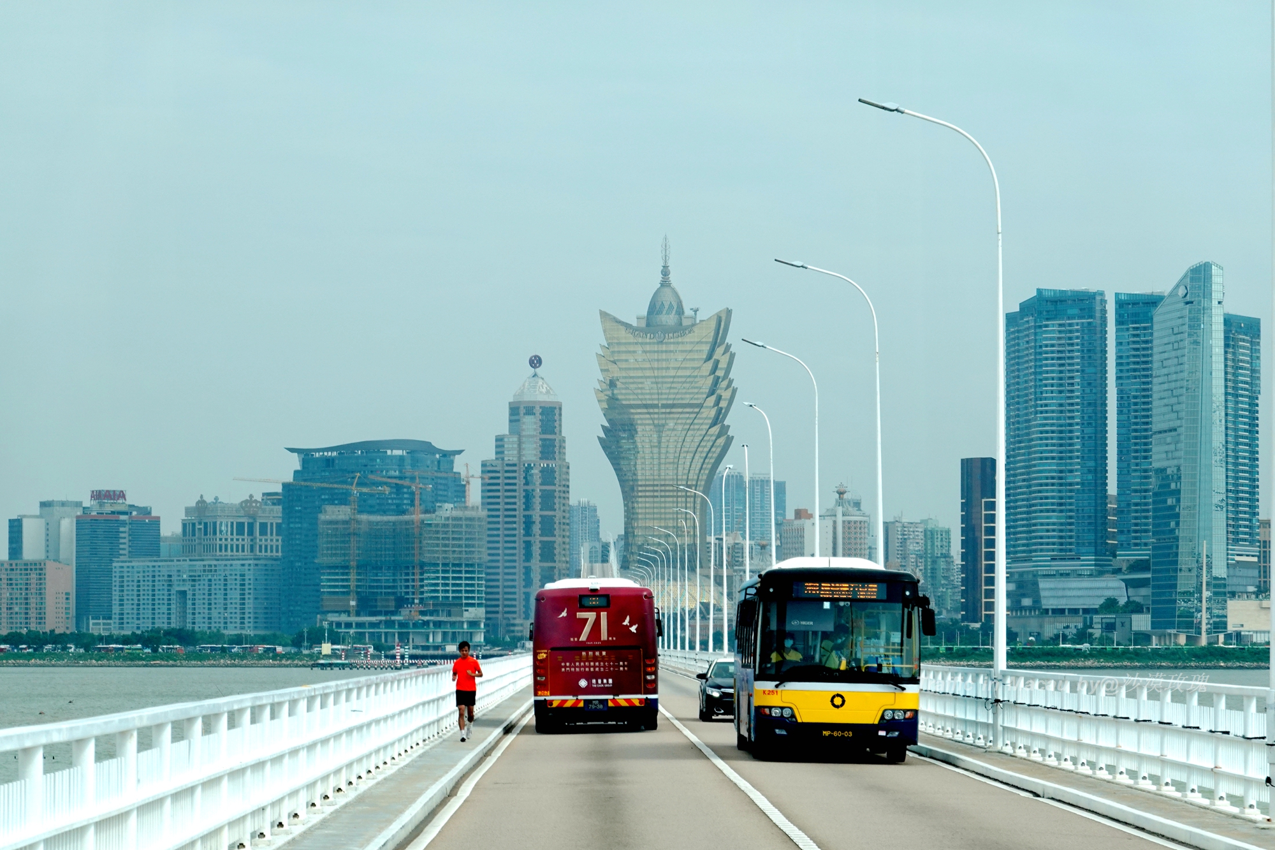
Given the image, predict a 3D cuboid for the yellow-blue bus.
[{"bbox_3d":[2.980,3.830,67.800,2.500,3.250,10.500,0,-3,-1],"label":"yellow-blue bus"}]

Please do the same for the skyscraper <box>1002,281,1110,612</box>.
[{"bbox_3d":[207.479,19.475,2050.000,44.000,173.000,27.000,-2,-4,34],"label":"skyscraper"}]

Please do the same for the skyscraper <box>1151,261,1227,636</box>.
[{"bbox_3d":[264.368,15.038,1985.000,25.000,182.840,48.000,1,-3,-10],"label":"skyscraper"}]

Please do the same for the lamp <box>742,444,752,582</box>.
[{"bbox_3d":[4.400,5.630,167.100,0.400,9.800,2.100,0,-3,-3],"label":"lamp"}]

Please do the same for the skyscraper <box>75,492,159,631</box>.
[{"bbox_3d":[-311.215,86.186,2480.000,45.000,93.000,24.000,1,-3,-22],"label":"skyscraper"}]

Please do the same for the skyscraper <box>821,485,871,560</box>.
[{"bbox_3d":[124.605,82.905,2480.000,30.000,95.430,30.000,0,-3,0],"label":"skyscraper"}]

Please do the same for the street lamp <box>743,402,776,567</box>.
[{"bbox_3d":[4.205,4.301,142.200,0.350,10.100,2.200,1,-3,-26],"label":"street lamp"}]

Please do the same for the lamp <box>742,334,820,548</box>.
[{"bbox_3d":[3.947,2.664,114.800,2.150,10.100,0.350,0,-3,6],"label":"lamp"}]

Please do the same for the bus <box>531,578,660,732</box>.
[{"bbox_3d":[-0.885,4.930,88.400,2.500,3.200,10.500,0,-3,-1],"label":"bus"}]

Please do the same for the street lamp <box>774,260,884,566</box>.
[{"bbox_3d":[4.170,1.468,90.100,2.400,10.100,0.350,0,-3,1],"label":"street lamp"}]

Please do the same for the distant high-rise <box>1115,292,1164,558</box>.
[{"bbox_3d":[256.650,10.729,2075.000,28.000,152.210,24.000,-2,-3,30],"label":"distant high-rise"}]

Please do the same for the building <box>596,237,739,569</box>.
[{"bbox_3d":[17.569,9.102,2610.000,84.000,250.450,66.000,0,-3,8],"label":"building"}]

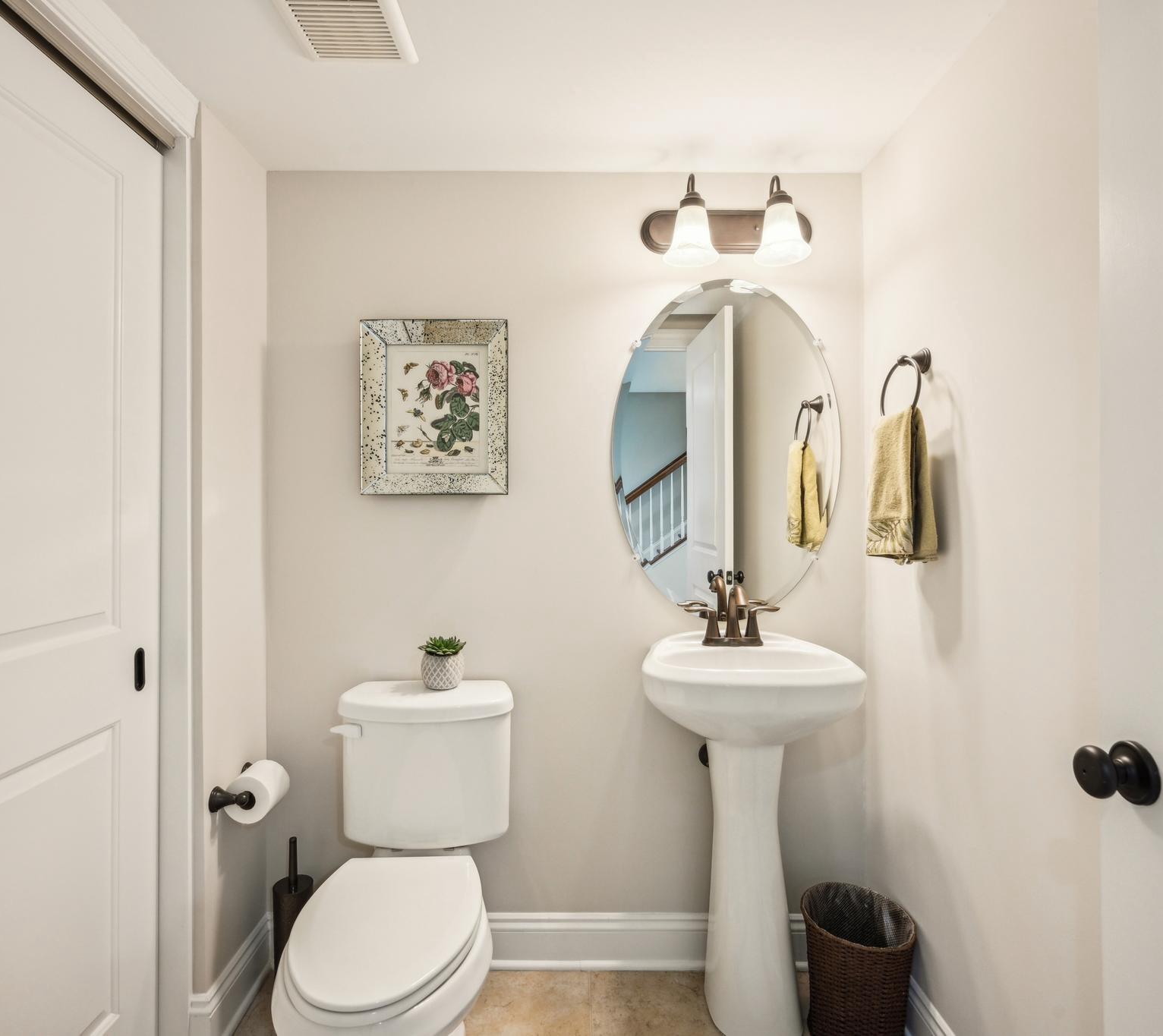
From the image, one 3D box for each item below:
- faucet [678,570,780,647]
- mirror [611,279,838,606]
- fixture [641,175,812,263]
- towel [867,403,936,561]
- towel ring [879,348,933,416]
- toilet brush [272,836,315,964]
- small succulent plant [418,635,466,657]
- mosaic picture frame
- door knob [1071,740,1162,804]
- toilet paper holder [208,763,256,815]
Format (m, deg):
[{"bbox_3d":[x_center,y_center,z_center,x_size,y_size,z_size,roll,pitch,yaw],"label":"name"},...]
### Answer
[{"bbox_3d":[0.386,0.245,1.712,0.246,0.158,0.168,0,1,0],"label":"faucet"},{"bbox_3d":[0.384,-0.178,1.827,0.608,0.905,0.016,0,1,0],"label":"mirror"},{"bbox_3d":[0.384,-0.757,1.732,0.452,0.237,0.190,0,1,0],"label":"fixture"},{"bbox_3d":[0.693,-0.070,1.497,0.080,0.330,0.195,0,1,0],"label":"towel"},{"bbox_3d":[0.720,-0.279,1.497,0.068,0.180,0.170,0,1,0],"label":"towel ring"},{"bbox_3d":[-0.725,1.003,1.740,0.100,0.405,0.100,0,1,0],"label":"toilet brush"},{"bbox_3d":[-0.347,0.318,1.715,0.115,0.053,0.112,0,1,0],"label":"small succulent plant"},{"bbox_3d":[-0.381,-0.287,1.810,0.385,0.457,0.045,0,1,0],"label":"mosaic picture frame"},{"bbox_3d":[0.565,0.275,0.742,0.058,0.070,0.070,0,1,5],"label":"door knob"},{"bbox_3d":[-0.794,0.635,1.645,0.076,0.058,0.203,0,1,0],"label":"toilet paper holder"}]

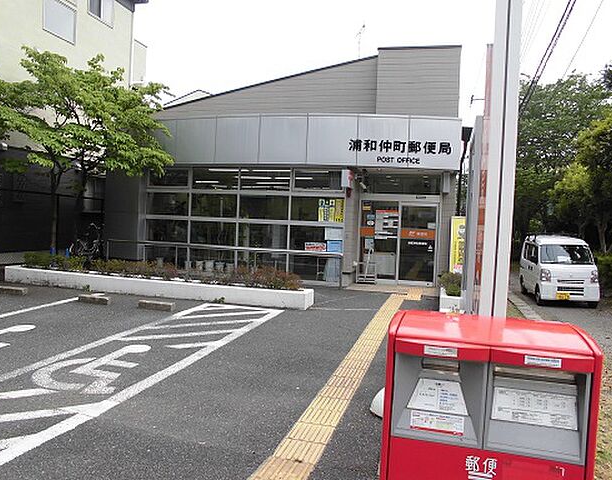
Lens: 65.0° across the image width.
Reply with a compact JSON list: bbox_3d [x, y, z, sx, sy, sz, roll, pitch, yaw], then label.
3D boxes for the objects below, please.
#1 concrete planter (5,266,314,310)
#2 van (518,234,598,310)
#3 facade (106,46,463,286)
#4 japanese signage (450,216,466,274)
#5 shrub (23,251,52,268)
[{"bbox_3d":[-3.258,0.948,10.143,6.900,0.360,0.680,3,1,15],"label":"concrete planter"},{"bbox_3d":[7.400,0.870,14.150,1.475,1.875,3.395,3,1,16],"label":"van"},{"bbox_3d":[-0.686,-1.962,14.184,10.100,6.100,4.000,3,1,14],"label":"facade"},{"bbox_3d":[3.440,0.209,10.600,0.500,1.450,0.080,3,1,12],"label":"japanese signage"},{"bbox_3d":[-6.032,0.434,10.800,0.650,0.420,0.500,3,1,15],"label":"shrub"}]

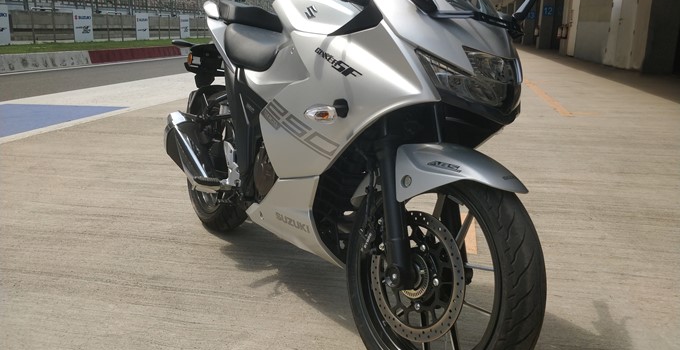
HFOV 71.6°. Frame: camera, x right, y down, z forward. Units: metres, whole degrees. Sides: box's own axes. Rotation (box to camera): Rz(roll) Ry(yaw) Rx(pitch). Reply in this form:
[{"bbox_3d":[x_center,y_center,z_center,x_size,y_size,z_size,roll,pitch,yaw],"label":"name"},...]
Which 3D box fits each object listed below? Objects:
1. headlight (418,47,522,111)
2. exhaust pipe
[{"bbox_3d":[0.308,-0.201,1.012,0.280,0.125,0.165,-2,13,-36],"label":"headlight"},{"bbox_3d":[-0.624,-0.079,1.957,0.140,0.170,0.460,-2,33,-36],"label":"exhaust pipe"}]

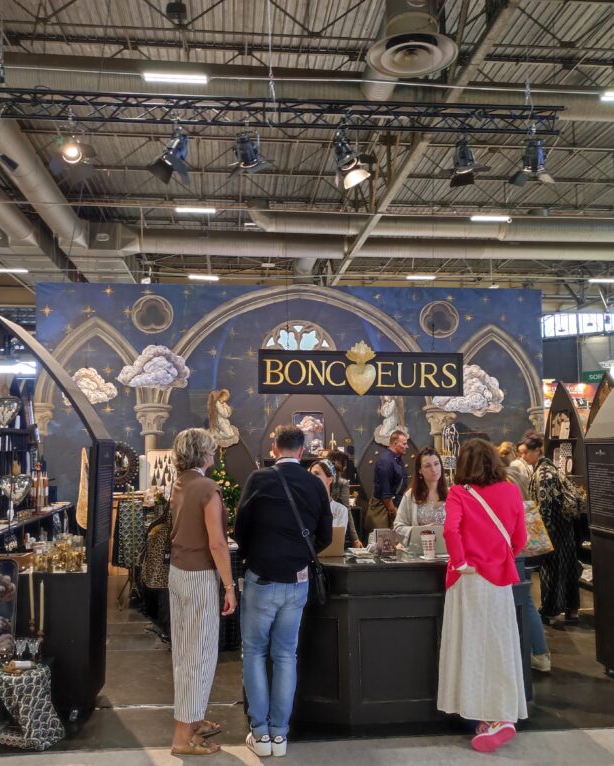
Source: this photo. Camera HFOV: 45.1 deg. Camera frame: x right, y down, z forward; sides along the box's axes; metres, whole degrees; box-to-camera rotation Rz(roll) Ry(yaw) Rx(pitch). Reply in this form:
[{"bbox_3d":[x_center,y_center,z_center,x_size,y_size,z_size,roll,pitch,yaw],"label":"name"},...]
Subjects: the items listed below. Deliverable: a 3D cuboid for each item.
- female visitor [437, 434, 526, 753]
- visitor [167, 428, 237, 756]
[{"bbox_3d":[0.954,1.127,4.077,0.480,1.650,0.420,0,-4,-6],"label":"female visitor"},{"bbox_3d":[-0.585,1.105,4.019,0.310,1.700,0.430,4,-6,-40],"label":"visitor"}]

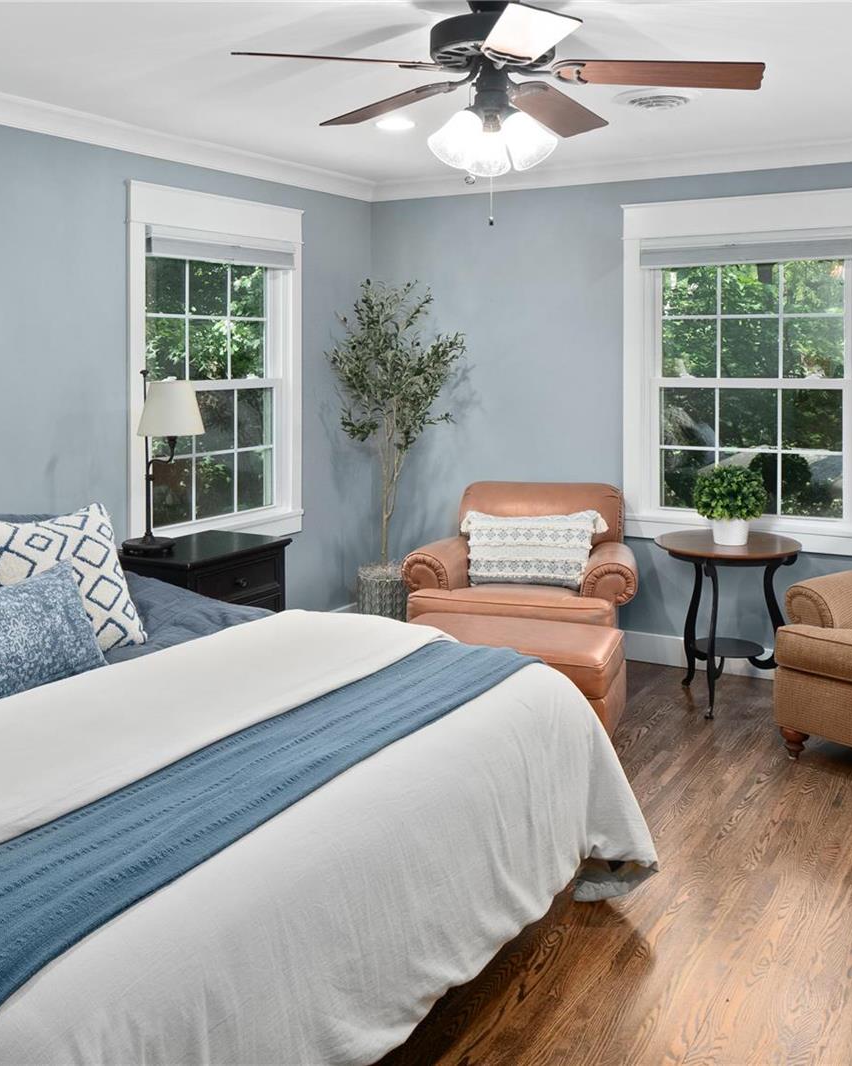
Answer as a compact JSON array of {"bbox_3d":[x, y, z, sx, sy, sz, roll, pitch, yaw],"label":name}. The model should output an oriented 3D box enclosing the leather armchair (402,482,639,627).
[{"bbox_3d":[0.460,0.252,4.850,0.980,0.870,0.900,3,8,18],"label":"leather armchair"}]

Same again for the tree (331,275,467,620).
[{"bbox_3d":[-0.150,-0.332,5.350,0.690,1.870,0.660,0,8,0],"label":"tree"}]

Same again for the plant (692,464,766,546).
[{"bbox_3d":[1.301,-0.118,4.580,0.310,0.350,0.310,0,8,0],"label":"plant"}]

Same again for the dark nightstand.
[{"bbox_3d":[-0.917,0.406,4.410,0.470,0.700,0.670,5,9,30],"label":"dark nightstand"}]

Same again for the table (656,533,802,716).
[{"bbox_3d":[1.300,0.389,4.600,0.640,0.670,0.640,0,8,0],"label":"table"}]

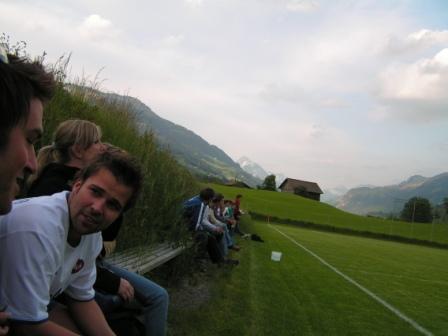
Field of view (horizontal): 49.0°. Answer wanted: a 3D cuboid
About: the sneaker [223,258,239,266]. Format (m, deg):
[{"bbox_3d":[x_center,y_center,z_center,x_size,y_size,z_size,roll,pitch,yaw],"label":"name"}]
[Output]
[{"bbox_3d":[0.102,1.585,8.250,0.290,0.110,0.110,8,-5,4],"label":"sneaker"}]

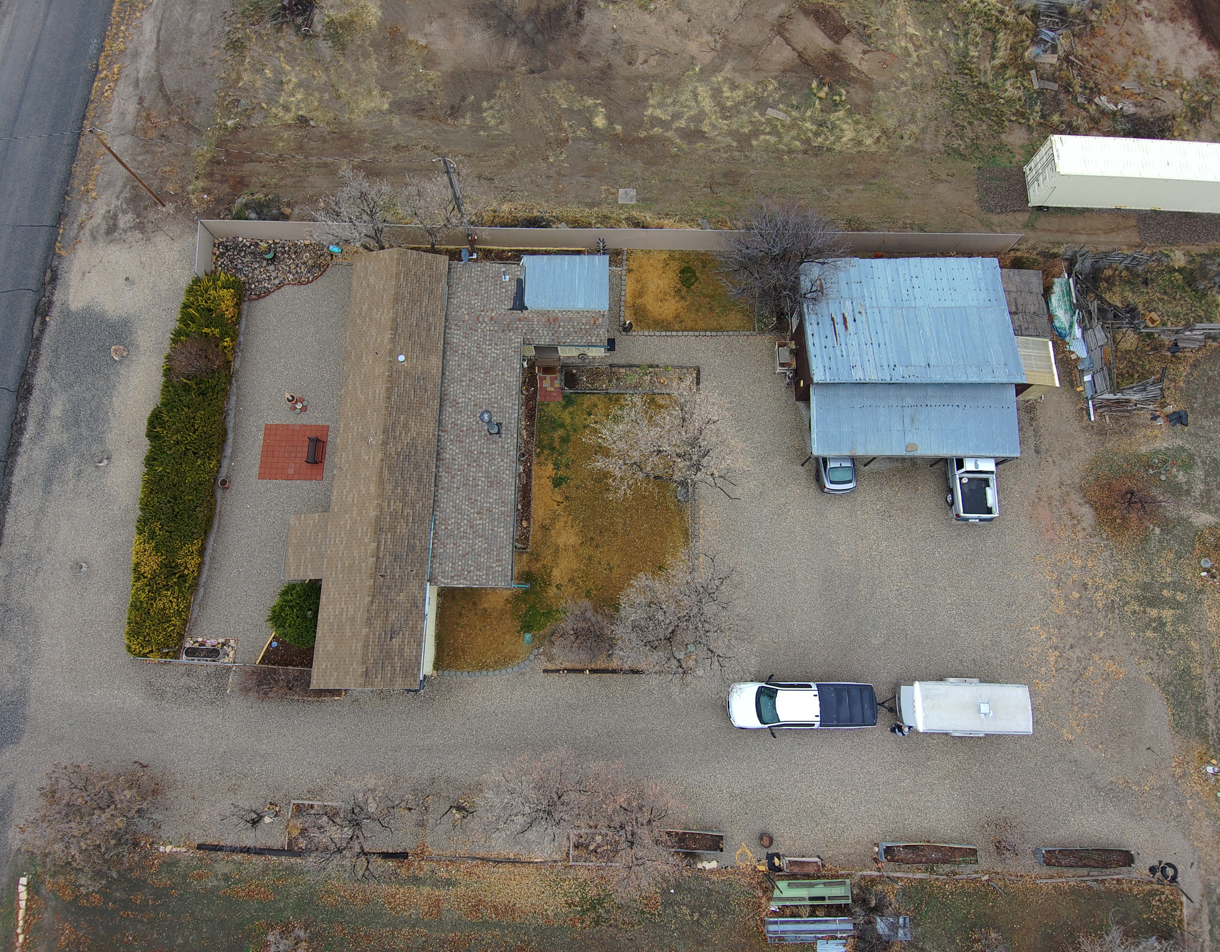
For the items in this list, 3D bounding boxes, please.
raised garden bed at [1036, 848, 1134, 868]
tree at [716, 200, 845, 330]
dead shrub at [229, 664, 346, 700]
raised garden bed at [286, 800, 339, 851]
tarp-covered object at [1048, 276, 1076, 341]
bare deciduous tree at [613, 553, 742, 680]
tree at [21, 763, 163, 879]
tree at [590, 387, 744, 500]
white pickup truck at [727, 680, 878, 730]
[{"bbox_3d":[21.815,17.543,35.386,4.250,0.550,0.820,0,76,-1],"label":"raised garden bed"},{"bbox_3d":[8.485,-10.429,39.077,6.350,6.300,6.540,0,76,-1],"label":"tree"},{"bbox_3d":[-14.767,9.526,35.546,4.850,1.000,1.400,1,75,0],"label":"dead shrub"},{"bbox_3d":[-13.448,16.104,35.335,2.500,0.320,2.200,3,76,0],"label":"raised garden bed"},{"bbox_3d":[24.468,-9.040,41.889,1.150,1.100,3.150,2,75,-1],"label":"tarp-covered object"},{"bbox_3d":[3.096,6.491,35.627,5.900,4.800,5.720,0,76,-1],"label":"bare deciduous tree"},{"bbox_3d":[-22.194,14.791,33.323,5.530,4.600,4.560,0,76,-1],"label":"tree"},{"bbox_3d":[2.710,-1.429,37.585,7.200,4.700,5.500,0,75,-1],"label":"tree"},{"bbox_3d":[8.957,10.679,35.831,6.750,1.980,2.080,1,76,-1],"label":"white pickup truck"}]

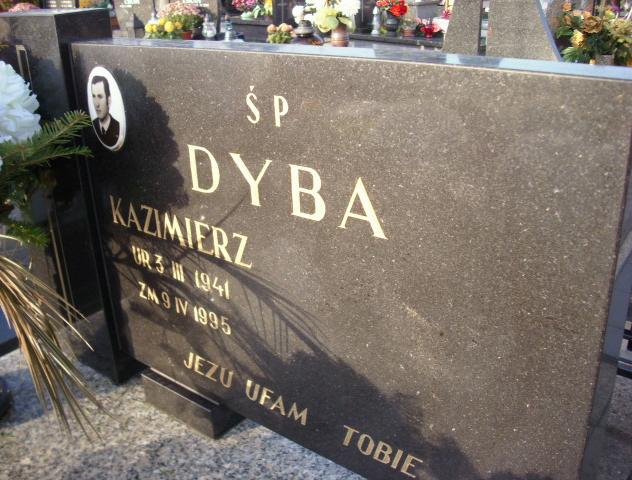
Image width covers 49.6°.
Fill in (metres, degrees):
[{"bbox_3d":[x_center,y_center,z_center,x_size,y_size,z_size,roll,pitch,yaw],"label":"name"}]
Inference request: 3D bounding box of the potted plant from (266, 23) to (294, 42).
[{"bbox_3d":[-0.228,-1.312,4.400,0.180,0.180,0.180,-2,23,3],"label":"potted plant"}]

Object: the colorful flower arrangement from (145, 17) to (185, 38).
[{"bbox_3d":[-1.063,-1.452,4.800,0.260,0.220,0.250,-2,23,3],"label":"colorful flower arrangement"}]

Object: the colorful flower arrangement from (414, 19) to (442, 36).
[{"bbox_3d":[0.809,-1.522,4.900,0.200,0.135,0.170,-2,23,3],"label":"colorful flower arrangement"}]

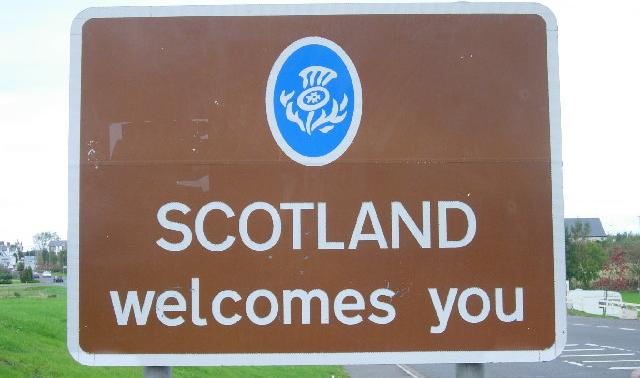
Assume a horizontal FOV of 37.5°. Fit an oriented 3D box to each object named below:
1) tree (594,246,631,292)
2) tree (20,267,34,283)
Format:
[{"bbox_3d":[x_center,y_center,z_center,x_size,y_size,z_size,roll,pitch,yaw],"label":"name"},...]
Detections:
[{"bbox_3d":[17.372,4.722,56.000,2.095,2.732,1.991,-2,-5,17],"label":"tree"},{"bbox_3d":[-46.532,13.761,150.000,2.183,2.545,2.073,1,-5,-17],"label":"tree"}]

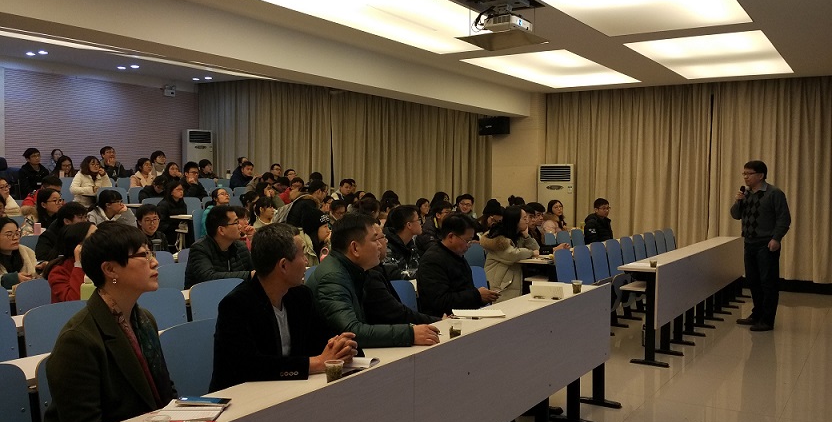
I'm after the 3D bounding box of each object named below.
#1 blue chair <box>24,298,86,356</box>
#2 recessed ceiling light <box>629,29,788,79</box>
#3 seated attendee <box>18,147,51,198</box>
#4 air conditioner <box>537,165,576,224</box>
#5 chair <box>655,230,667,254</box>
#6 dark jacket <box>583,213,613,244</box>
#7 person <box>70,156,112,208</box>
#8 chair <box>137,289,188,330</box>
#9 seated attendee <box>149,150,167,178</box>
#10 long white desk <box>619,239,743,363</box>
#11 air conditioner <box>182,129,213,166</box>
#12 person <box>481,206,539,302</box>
[{"bbox_3d":[-1.559,0.886,3.511,0.500,0.880,0.460,2,3,33],"label":"blue chair"},{"bbox_3d":[3.583,-1.830,8.536,1.340,0.100,2.970,2,3,33],"label":"recessed ceiling light"},{"bbox_3d":[-5.677,-0.350,10.753,0.700,1.220,0.500,2,3,31],"label":"seated attendee"},{"bbox_3d":[2.267,0.146,11.466,0.580,1.750,0.370,2,3,22],"label":"air conditioner"},{"bbox_3d":[3.329,0.694,9.220,0.460,0.870,0.450,2,3,33],"label":"chair"},{"bbox_3d":[2.501,0.311,9.896,0.420,0.580,0.500,3,3,41],"label":"dark jacket"},{"bbox_3d":[-4.459,-0.201,10.083,0.720,1.220,0.540,2,3,38],"label":"person"},{"bbox_3d":[-1.266,0.870,3.818,0.460,0.870,0.450,2,3,33],"label":"chair"},{"bbox_3d":[-4.484,-0.434,12.588,0.680,1.240,0.470,2,3,33],"label":"seated attendee"},{"bbox_3d":[3.085,0.798,7.844,0.440,0.816,4.425,2,3,33],"label":"long white desk"},{"bbox_3d":[-4.748,-0.853,15.736,0.560,1.800,0.380,-1,3,-39],"label":"air conditioner"},{"bbox_3d":[0.913,0.578,6.812,0.660,1.250,0.480,2,3,25],"label":"person"}]

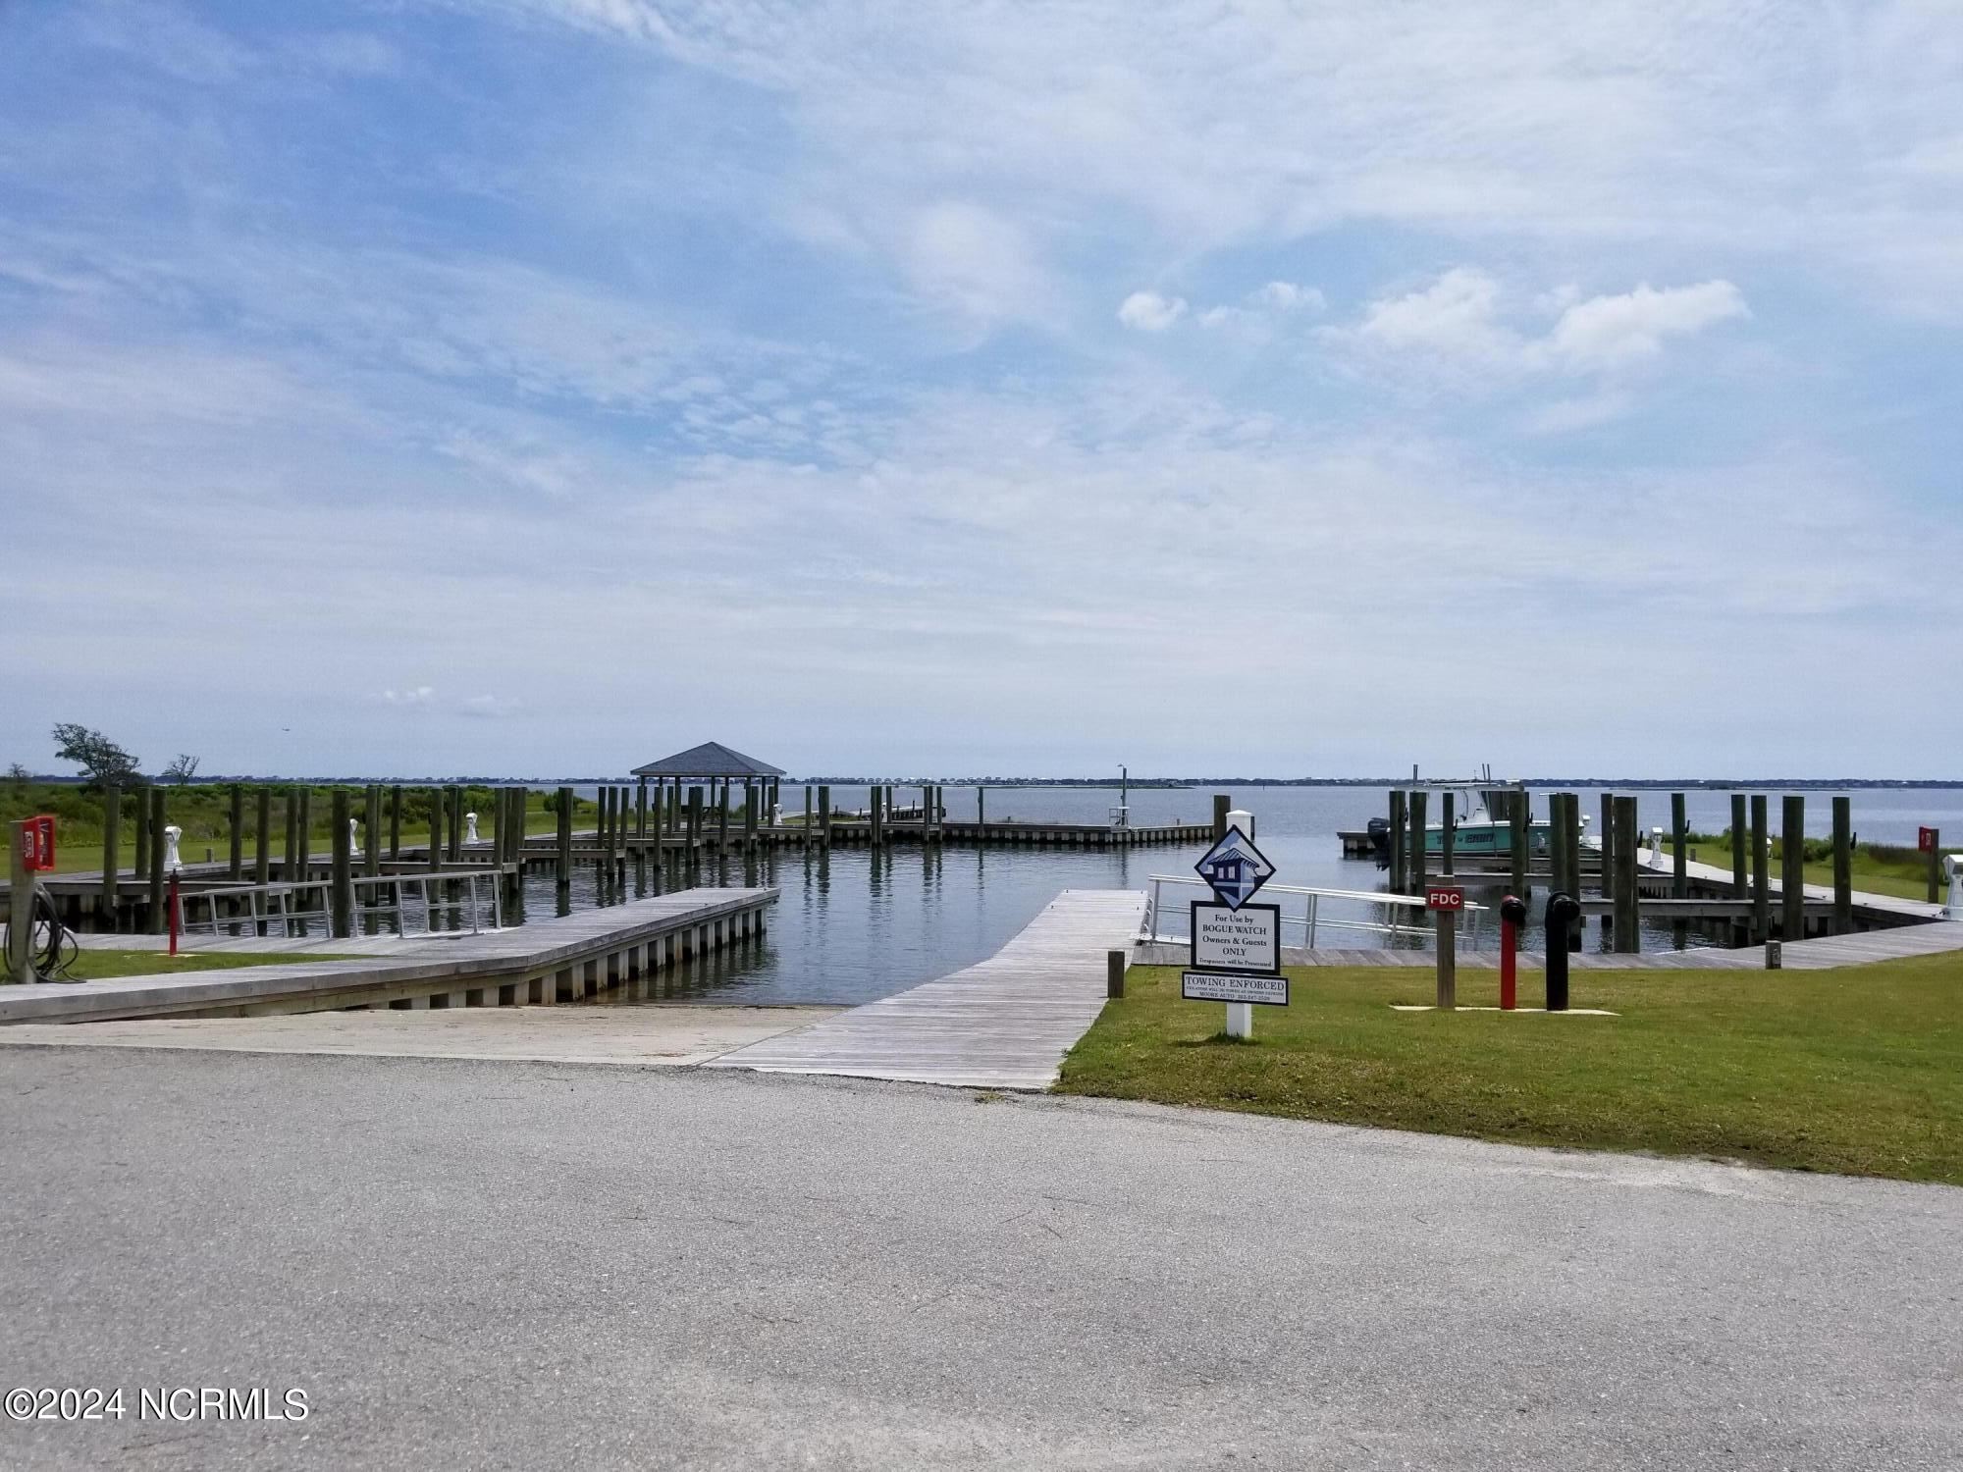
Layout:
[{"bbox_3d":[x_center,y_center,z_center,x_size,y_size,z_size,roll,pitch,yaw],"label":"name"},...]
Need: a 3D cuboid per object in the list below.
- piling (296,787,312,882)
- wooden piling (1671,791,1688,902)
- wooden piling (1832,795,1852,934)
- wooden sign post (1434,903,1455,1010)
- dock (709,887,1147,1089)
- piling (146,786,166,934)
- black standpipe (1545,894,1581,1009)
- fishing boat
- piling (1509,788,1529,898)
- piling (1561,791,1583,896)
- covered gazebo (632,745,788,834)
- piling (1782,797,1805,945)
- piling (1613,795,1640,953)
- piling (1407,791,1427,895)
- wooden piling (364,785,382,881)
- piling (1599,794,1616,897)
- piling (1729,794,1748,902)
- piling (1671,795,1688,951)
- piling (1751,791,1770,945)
[{"bbox_3d":[-19.347,2.955,42.153,0.275,2.900,0.275,0,-2,0],"label":"piling"},{"bbox_3d":[17.516,2.908,36.953,0.310,2.900,0.310,-1,-2,25],"label":"wooden piling"},{"bbox_3d":[11.832,1.920,20.265,0.240,2.143,0.240,0,-2,0],"label":"wooden piling"},{"bbox_3d":[3.684,1.688,11.675,0.140,0.920,0.140,0,-2,18],"label":"wooden sign post"},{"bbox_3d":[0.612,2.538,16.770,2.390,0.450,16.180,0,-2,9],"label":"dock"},{"bbox_3d":[-18.816,2.787,33.649,0.285,3.100,0.285,1,-2,-29],"label":"piling"},{"bbox_3d":[4.578,1.698,11.620,0.200,0.930,0.330,0,-2,3],"label":"black standpipe"},{"bbox_3d":[15.550,2.709,46.500,6.500,2.650,2.400,0,-2,-2],"label":"fishing boat"},{"bbox_3d":[10.497,2.206,28.764,0.260,2.215,0.260,0,-2,0],"label":"piling"},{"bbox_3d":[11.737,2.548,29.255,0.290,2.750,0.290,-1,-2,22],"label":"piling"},{"bbox_3d":[-15.645,2.740,85.077,7.350,4.700,7.350,0,-2,7],"label":"covered gazebo"},{"bbox_3d":[11.067,1.904,20.065,0.270,2.157,0.270,0,-2,0],"label":"piling"},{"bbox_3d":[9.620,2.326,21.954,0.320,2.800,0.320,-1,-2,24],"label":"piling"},{"bbox_3d":[8.505,2.206,28.664,0.270,2.198,0.270,0,-2,0],"label":"piling"},{"bbox_3d":[-12.076,2.098,29.164,0.250,2.235,0.250,0,-2,0],"label":"wooden piling"},{"bbox_3d":[11.124,2.134,26.164,0.220,2.193,0.220,0,-2,0],"label":"piling"},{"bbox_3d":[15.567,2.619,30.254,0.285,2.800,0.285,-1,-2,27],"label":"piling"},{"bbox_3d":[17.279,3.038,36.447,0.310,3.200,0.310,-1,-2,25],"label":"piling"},{"bbox_3d":[15.253,2.681,28.851,0.295,3.000,0.295,-1,-2,28],"label":"piling"}]

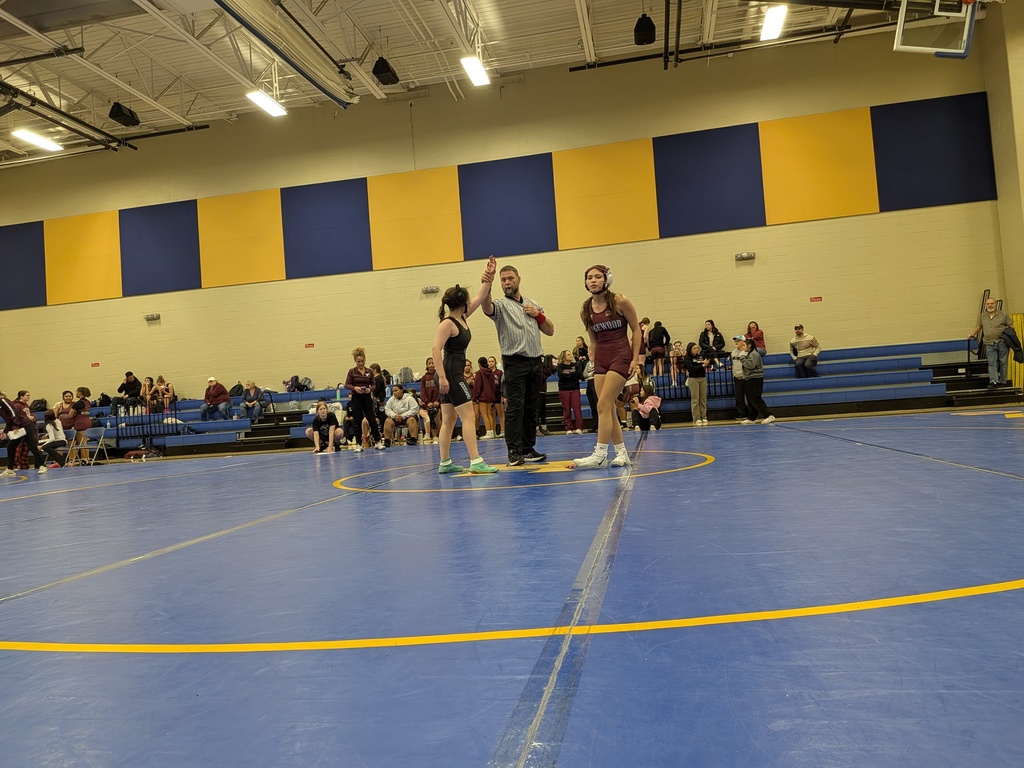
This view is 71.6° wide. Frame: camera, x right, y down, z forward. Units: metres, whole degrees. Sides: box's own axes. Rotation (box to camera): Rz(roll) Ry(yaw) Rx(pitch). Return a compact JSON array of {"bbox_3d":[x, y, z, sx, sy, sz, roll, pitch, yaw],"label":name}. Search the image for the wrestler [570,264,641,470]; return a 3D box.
[{"bbox_3d":[0.715,-0.148,5.400,0.480,1.530,0.420,-5,-3,25],"label":"wrestler"}]

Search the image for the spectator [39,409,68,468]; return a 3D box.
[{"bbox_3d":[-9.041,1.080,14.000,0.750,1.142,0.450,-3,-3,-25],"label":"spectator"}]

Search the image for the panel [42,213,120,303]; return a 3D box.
[{"bbox_3d":[-12.060,-3.531,20.009,2.420,2.440,0.050,-4,-2,11],"label":"panel"}]

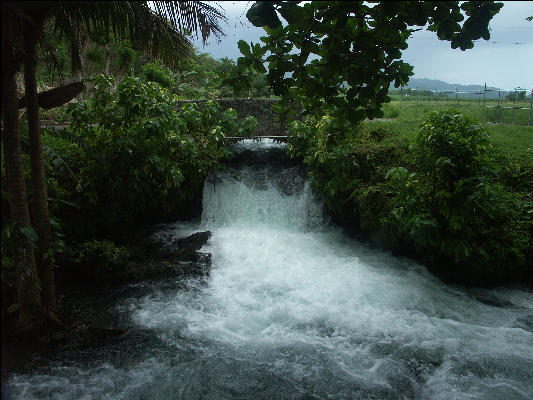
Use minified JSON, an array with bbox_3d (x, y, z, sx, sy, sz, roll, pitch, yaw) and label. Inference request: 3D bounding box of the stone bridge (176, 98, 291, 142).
[{"bbox_3d":[-1.070,-2.830,15.160,4.200,1.450,1.900,0,13,0],"label":"stone bridge"}]

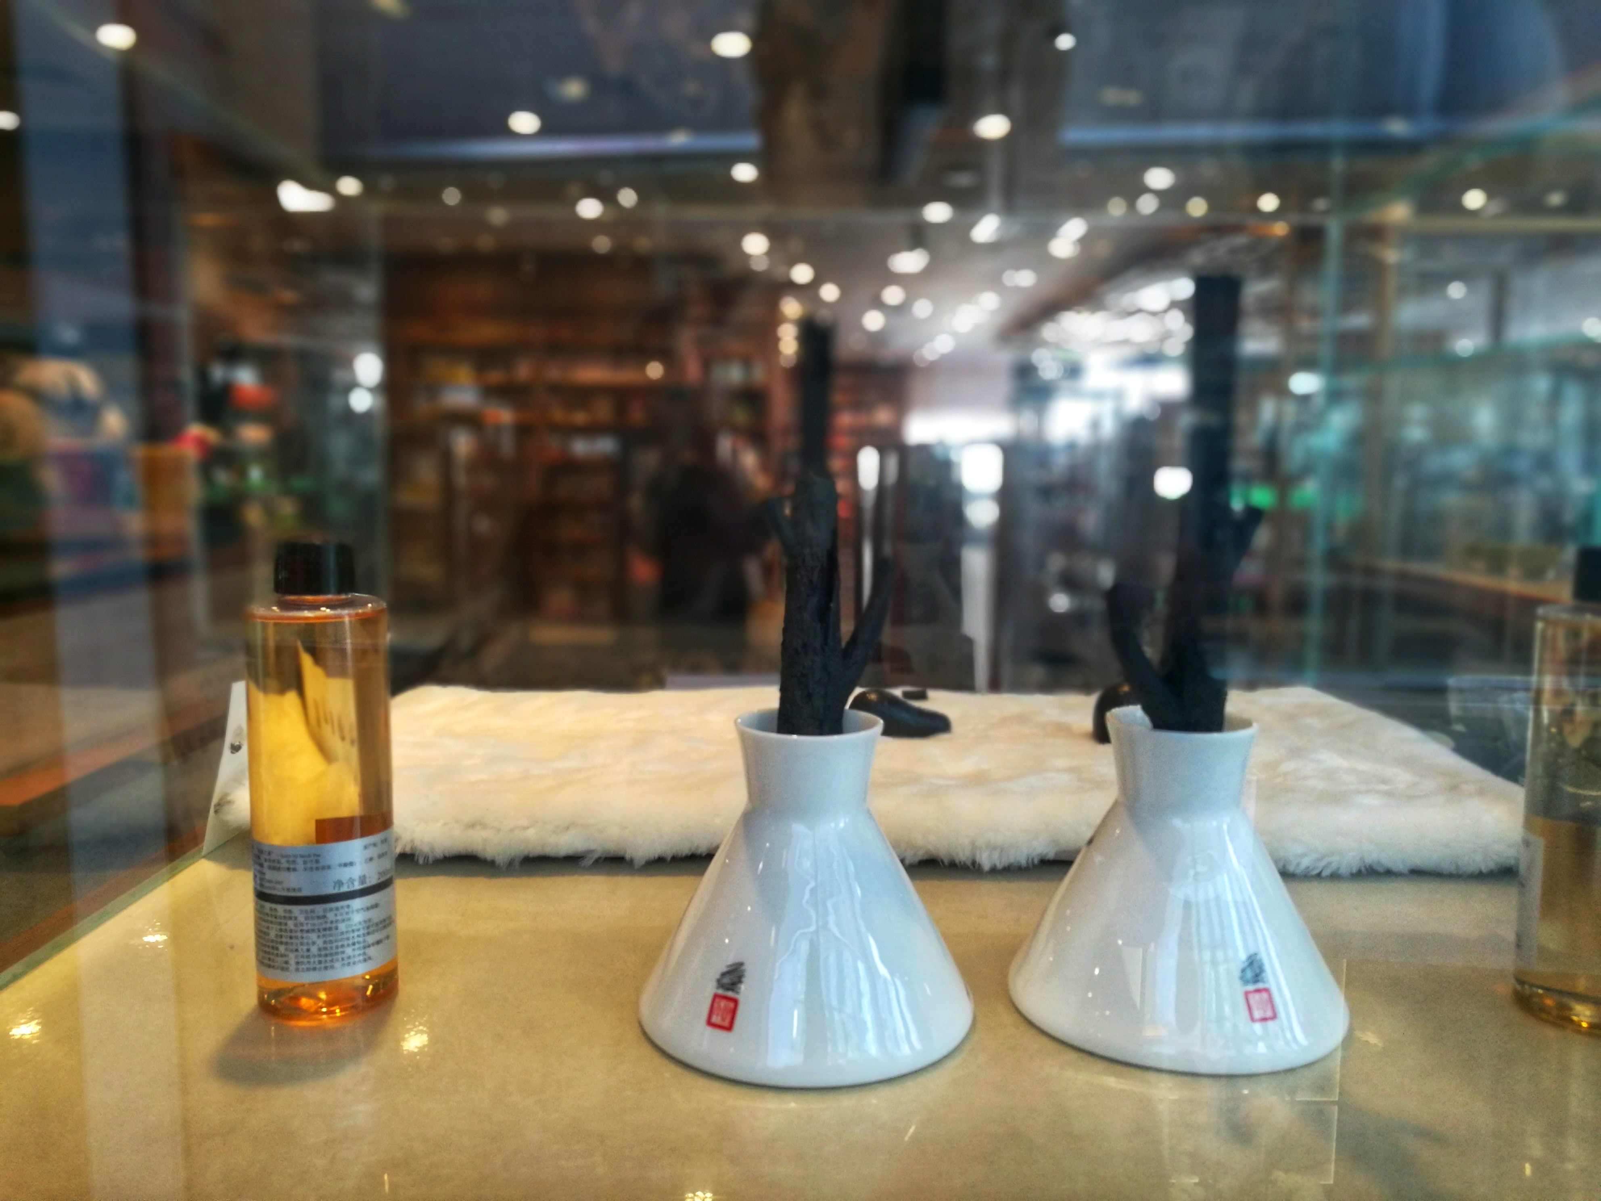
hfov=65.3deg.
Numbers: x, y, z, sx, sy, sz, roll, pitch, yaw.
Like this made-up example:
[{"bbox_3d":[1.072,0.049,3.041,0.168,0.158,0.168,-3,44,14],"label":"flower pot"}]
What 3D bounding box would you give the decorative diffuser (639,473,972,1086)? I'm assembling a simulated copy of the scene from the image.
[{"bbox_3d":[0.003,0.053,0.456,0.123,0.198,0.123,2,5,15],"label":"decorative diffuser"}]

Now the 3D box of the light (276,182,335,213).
[{"bbox_3d":[-2.383,-1.938,6.000,0.250,0.100,0.220,0,5,0],"label":"light"}]

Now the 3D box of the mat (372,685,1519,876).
[{"bbox_3d":[0.041,0.103,0.780,0.637,0.046,0.314,0,5,1],"label":"mat"}]

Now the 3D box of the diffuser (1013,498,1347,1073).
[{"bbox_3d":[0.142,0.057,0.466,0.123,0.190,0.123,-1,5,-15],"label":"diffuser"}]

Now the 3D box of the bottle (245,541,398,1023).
[{"bbox_3d":[-0.178,0.065,0.465,0.049,0.172,0.049,0,5,0],"label":"bottle"}]

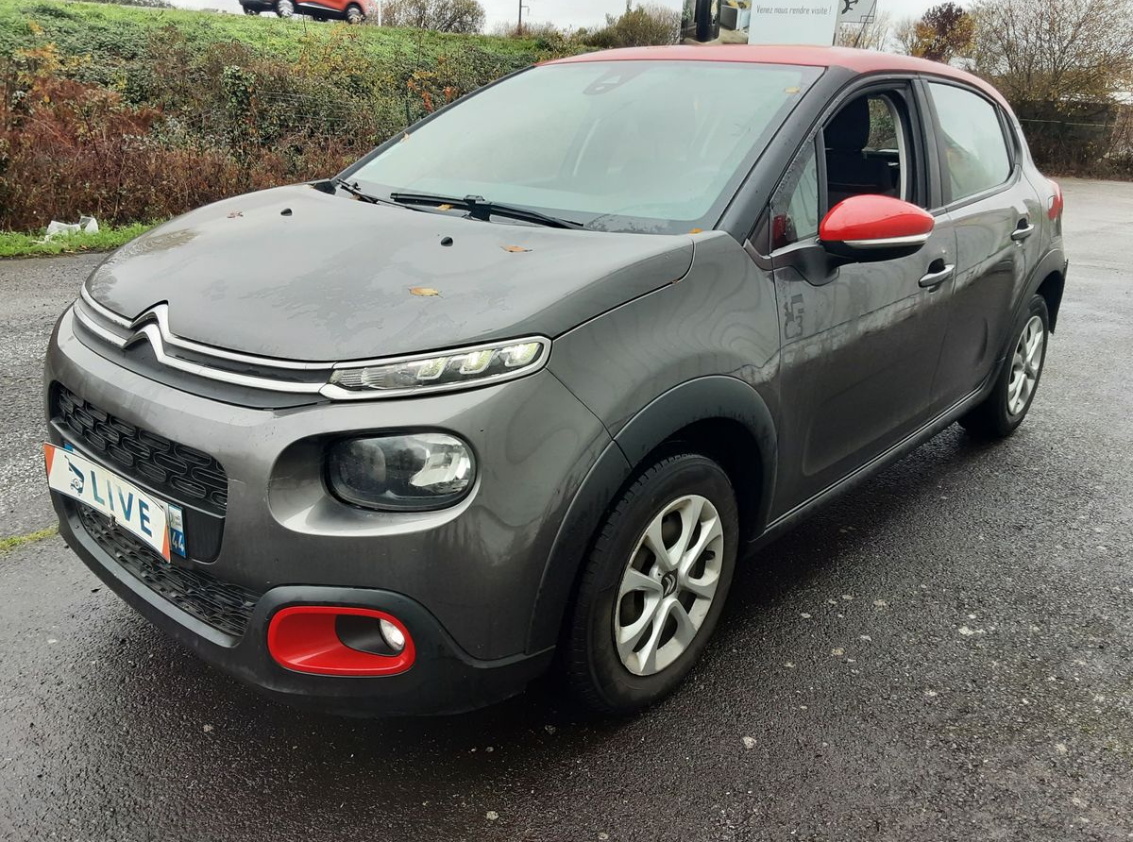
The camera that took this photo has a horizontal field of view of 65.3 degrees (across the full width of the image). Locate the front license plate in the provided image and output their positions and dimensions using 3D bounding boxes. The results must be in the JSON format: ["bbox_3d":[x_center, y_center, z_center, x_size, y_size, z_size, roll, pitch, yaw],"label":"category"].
[{"bbox_3d":[-0.978,0.163,1.875,0.505,0.112,0.025,16,25,37],"label":"front license plate"}]

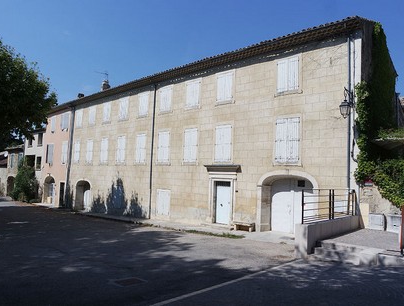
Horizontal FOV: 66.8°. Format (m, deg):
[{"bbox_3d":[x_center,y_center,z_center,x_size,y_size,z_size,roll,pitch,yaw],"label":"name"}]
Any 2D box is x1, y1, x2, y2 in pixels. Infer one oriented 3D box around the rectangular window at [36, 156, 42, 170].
[{"bbox_3d":[-17.397,1.168,32.869,1.270,1.460,0.200,-2,-5,42],"label":"rectangular window"}]

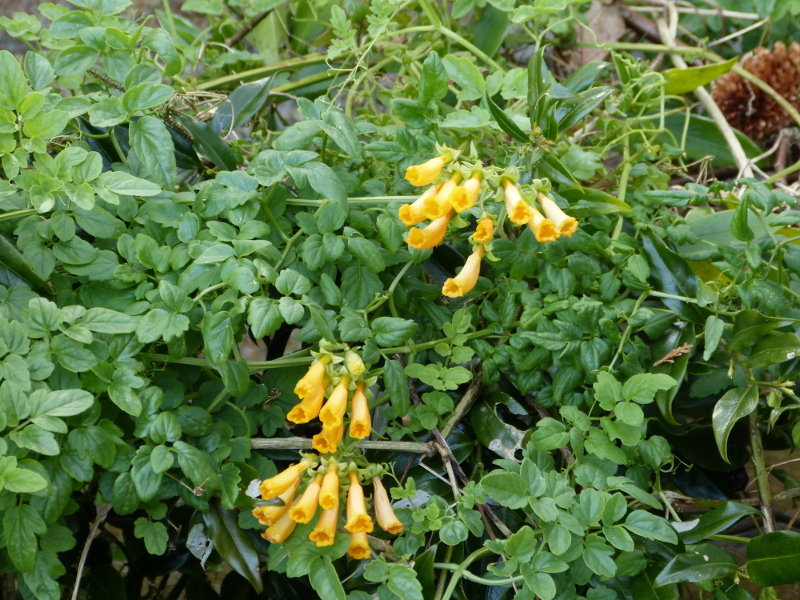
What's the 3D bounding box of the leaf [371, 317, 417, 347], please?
[{"bbox_3d":[-0.002,0.014,2.081,0.022,0.015,0.006,-4,-23,-2],"label":"leaf"}]

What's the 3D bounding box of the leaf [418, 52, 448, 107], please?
[{"bbox_3d":[0.018,-0.116,2.280,0.015,0.031,0.006,0,-3,-6],"label":"leaf"}]

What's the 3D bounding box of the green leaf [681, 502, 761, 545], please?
[{"bbox_3d":[0.179,0.124,2.420,0.051,0.010,0.019,-19,56,-14],"label":"green leaf"}]

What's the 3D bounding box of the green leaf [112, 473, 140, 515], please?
[{"bbox_3d":[-0.150,0.106,2.380,0.015,0.025,0.005,7,-23,3],"label":"green leaf"}]

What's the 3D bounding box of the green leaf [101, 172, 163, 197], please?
[{"bbox_3d":[-0.131,-0.057,2.129,0.031,0.006,0.014,13,50,11],"label":"green leaf"}]

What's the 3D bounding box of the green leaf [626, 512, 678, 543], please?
[{"bbox_3d":[0.123,0.112,2.130,0.028,0.006,0.014,20,59,13],"label":"green leaf"}]

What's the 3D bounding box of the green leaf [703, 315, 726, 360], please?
[{"bbox_3d":[0.159,0.019,2.200,0.010,0.024,0.006,9,-9,16],"label":"green leaf"}]

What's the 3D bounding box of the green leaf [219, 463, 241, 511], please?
[{"bbox_3d":[-0.093,0.102,2.380,0.013,0.027,0.006,-6,-22,13],"label":"green leaf"}]

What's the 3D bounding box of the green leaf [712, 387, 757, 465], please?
[{"bbox_3d":[0.170,0.064,2.200,0.017,0.042,0.006,13,-13,22],"label":"green leaf"}]

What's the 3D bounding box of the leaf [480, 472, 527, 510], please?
[{"bbox_3d":[0.062,0.112,2.570,0.029,0.008,0.021,17,63,16],"label":"leaf"}]

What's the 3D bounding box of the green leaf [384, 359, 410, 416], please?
[{"bbox_3d":[-0.002,0.053,2.610,0.014,0.035,0.009,-7,-10,-16],"label":"green leaf"}]

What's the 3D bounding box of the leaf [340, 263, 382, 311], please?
[{"bbox_3d":[-0.023,-0.008,2.645,0.025,0.030,0.009,-5,-21,-2],"label":"leaf"}]

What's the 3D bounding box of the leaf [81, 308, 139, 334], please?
[{"bbox_3d":[-0.159,0.012,2.370,0.033,0.005,0.016,5,53,3],"label":"leaf"}]

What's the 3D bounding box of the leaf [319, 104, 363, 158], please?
[{"bbox_3d":[-0.029,-0.081,2.146,0.015,0.008,0.029,-36,73,-29],"label":"leaf"}]

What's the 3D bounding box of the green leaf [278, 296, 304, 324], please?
[{"bbox_3d":[-0.054,0.005,2.160,0.012,0.006,0.016,-16,67,-7],"label":"green leaf"}]

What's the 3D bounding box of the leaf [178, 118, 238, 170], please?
[{"bbox_3d":[-0.096,-0.076,2.182,0.049,0.009,0.019,45,60,5],"label":"leaf"}]

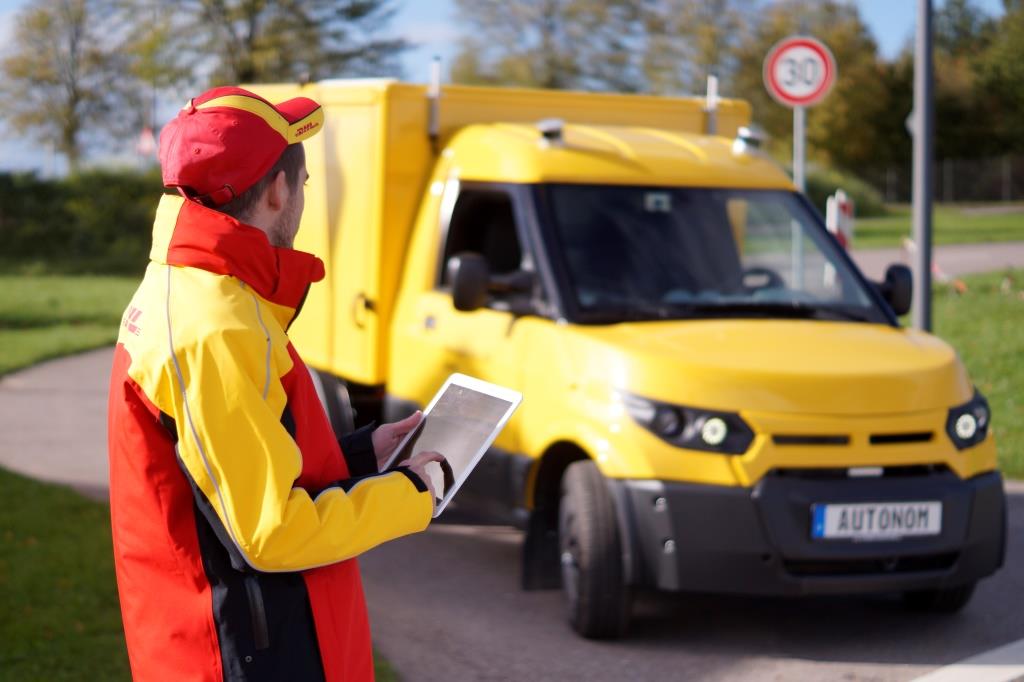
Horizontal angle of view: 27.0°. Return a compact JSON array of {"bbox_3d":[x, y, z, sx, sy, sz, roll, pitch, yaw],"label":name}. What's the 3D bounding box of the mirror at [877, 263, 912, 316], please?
[{"bbox_3d":[1.571,-0.209,8.733,0.130,0.210,0.090,0,4,-25],"label":"mirror"}]

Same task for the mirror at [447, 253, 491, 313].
[{"bbox_3d":[-0.160,-0.217,7.919,0.135,0.210,0.100,0,4,-25],"label":"mirror"}]

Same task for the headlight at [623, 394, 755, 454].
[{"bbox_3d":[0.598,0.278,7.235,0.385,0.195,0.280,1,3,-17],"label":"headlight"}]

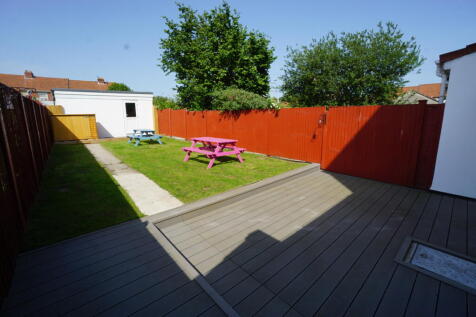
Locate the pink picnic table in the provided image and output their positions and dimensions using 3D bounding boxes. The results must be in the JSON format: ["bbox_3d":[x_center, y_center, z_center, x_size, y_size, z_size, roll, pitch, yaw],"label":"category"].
[{"bbox_3d":[-0.780,-0.230,6.427,1.440,0.730,1.510,-8,14,-43],"label":"pink picnic table"}]

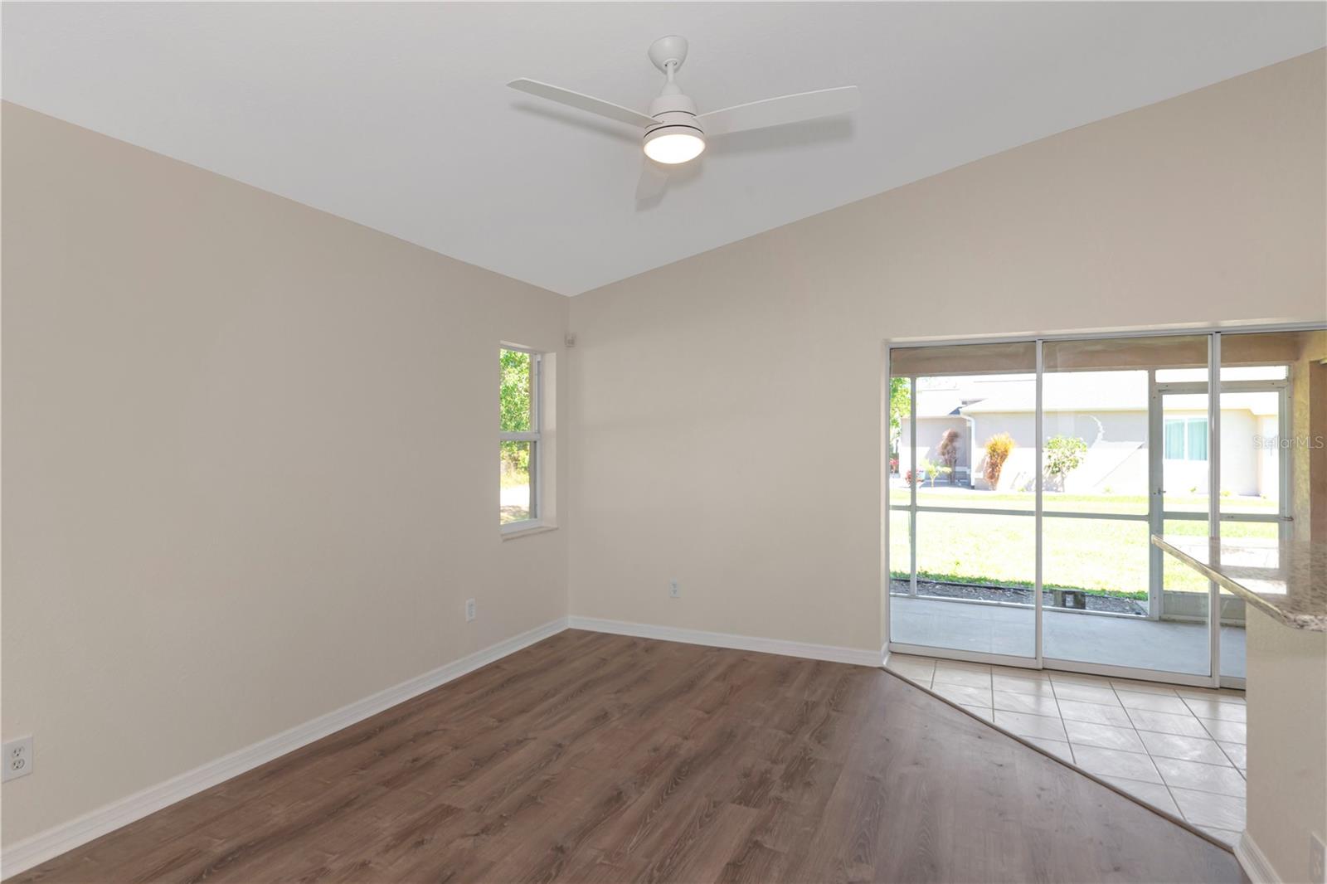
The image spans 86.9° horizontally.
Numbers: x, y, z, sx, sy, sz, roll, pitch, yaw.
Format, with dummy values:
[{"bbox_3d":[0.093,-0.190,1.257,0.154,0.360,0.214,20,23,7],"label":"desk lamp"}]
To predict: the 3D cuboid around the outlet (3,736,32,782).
[{"bbox_3d":[-2.068,1.016,2.241,0.009,0.119,0.076,0,0,24],"label":"outlet"}]

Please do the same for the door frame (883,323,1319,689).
[{"bbox_3d":[2.575,0.364,4.119,2.420,2.029,0.120,0,0,24],"label":"door frame"}]

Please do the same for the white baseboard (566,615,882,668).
[{"bbox_3d":[0.318,1.353,4.806,2.259,0.092,0.015,0,0,24],"label":"white baseboard"}]

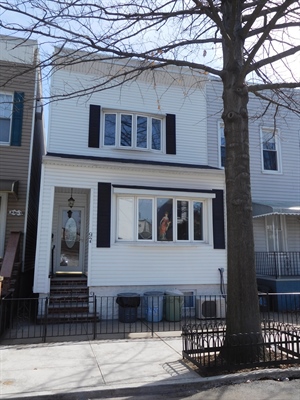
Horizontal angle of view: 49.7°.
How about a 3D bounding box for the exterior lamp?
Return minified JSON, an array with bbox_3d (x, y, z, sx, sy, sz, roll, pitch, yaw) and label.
[{"bbox_3d":[-2.213,-0.077,9.122,0.180,0.600,0.180,3,-9,-14],"label":"exterior lamp"}]

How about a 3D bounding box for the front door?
[{"bbox_3d":[-2.548,1.278,10.372,0.830,2.110,0.100,3,-9,-14],"label":"front door"}]

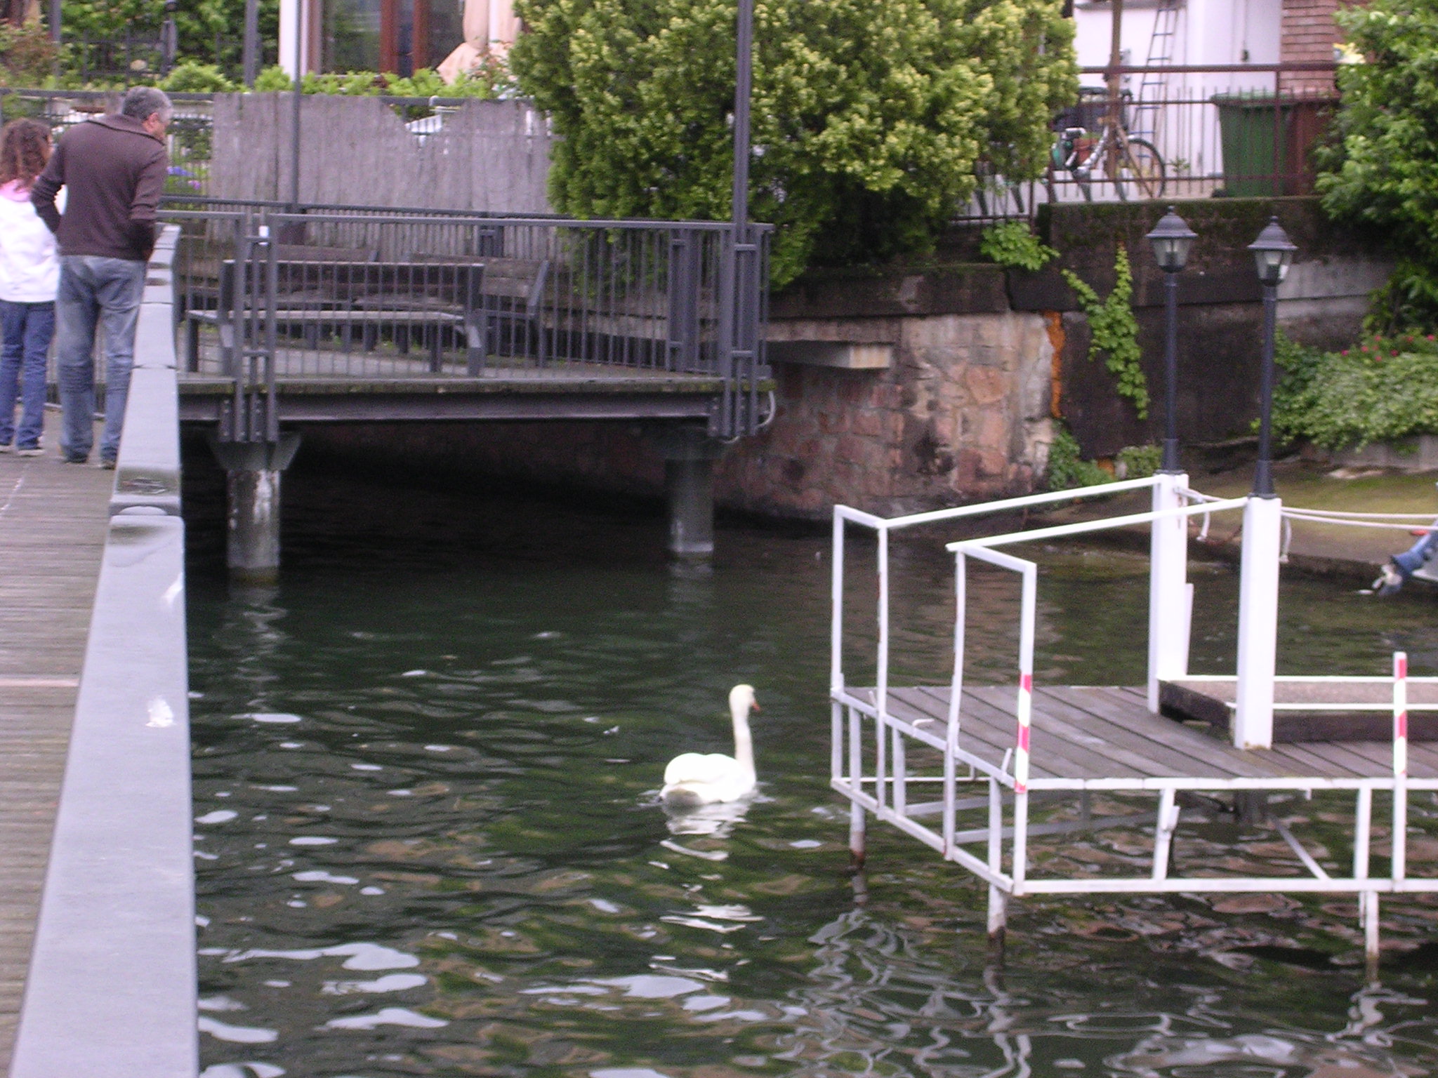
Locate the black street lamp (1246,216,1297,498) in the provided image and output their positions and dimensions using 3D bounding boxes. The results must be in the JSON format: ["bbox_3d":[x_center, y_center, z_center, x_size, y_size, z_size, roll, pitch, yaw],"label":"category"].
[{"bbox_3d":[2.094,-0.690,18.100,0.200,1.070,0.200,2,4,0],"label":"black street lamp"}]

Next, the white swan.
[{"bbox_3d":[-0.037,0.911,21.100,0.350,0.510,0.680,4,5,31],"label":"white swan"}]

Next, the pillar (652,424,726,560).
[{"bbox_3d":[-0.211,-0.330,33.800,0.430,0.950,0.430,-1,5,-32],"label":"pillar"}]

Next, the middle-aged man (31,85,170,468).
[{"bbox_3d":[-2.895,-1.235,22.400,0.600,1.770,0.420,3,5,22],"label":"middle-aged man"}]

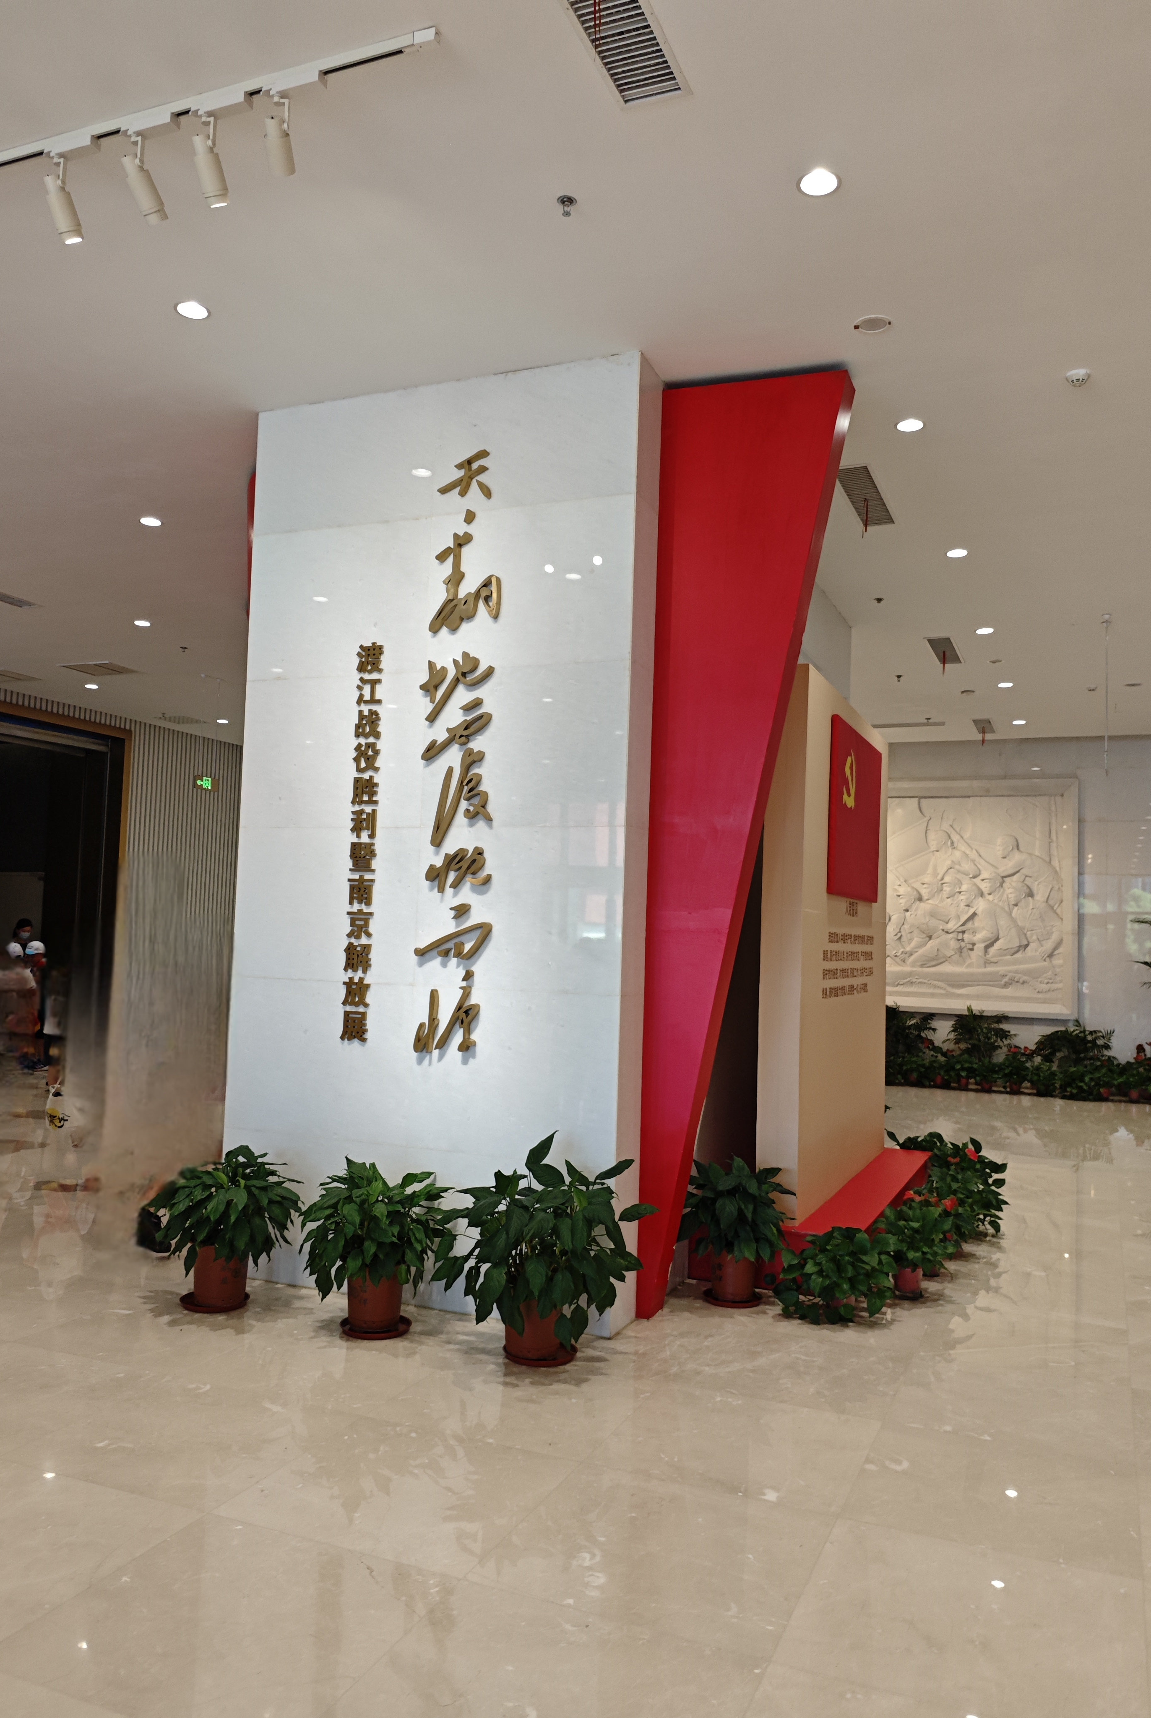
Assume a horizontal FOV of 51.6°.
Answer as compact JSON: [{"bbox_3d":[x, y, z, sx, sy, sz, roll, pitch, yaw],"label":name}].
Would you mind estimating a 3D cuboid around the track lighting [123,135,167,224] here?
[{"bbox_3d":[-1.373,-2.169,3.784,0.094,0.241,0.177,0,-4,23],"label":"track lighting"}]

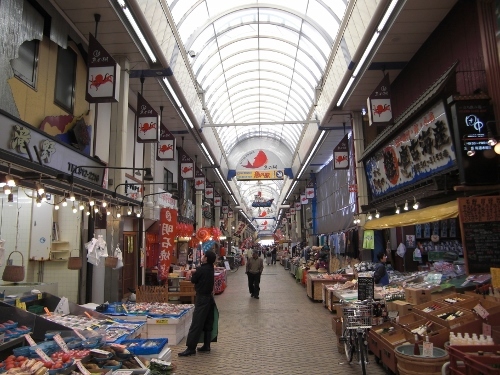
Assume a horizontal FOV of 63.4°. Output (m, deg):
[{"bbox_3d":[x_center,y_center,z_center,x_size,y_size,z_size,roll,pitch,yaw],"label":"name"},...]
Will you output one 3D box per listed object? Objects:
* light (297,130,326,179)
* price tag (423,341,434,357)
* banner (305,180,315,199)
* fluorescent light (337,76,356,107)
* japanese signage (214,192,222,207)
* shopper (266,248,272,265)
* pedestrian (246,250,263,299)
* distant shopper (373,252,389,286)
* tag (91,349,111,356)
[{"bbox_3d":[3.212,-1.497,22.563,0.120,0.100,11.628,-1,-8,1],"label":"light"},{"bbox_3d":[1.920,1.743,4.350,0.110,0.160,0.010,-2,-9,14],"label":"price tag"},{"bbox_3d":[3.647,0.091,24.665,0.580,1.360,0.220,-1,-8,1],"label":"banner"},{"bbox_3d":[2.951,-2.948,12.622,0.120,0.100,2.350,-1,-8,1],"label":"fluorescent light"},{"bbox_3d":[-2.326,0.807,29.669,0.580,1.360,0.220,-1,-8,1],"label":"japanese signage"},{"bbox_3d":[1.860,6.548,38.559,0.500,1.650,0.320,-1,-8,1],"label":"shopper"},{"bbox_3d":[0.185,2.907,13.534,0.560,1.660,0.340,-1,-8,1],"label":"pedestrian"},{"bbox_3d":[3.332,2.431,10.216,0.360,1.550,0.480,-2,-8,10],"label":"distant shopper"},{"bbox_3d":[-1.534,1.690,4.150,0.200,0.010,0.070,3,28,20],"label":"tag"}]

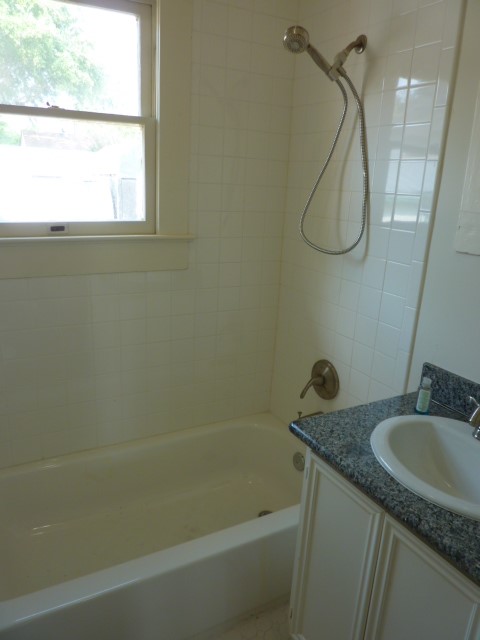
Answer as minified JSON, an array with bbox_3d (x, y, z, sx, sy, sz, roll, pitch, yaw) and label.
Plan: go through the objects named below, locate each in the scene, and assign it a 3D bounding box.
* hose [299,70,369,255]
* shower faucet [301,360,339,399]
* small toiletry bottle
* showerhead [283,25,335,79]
[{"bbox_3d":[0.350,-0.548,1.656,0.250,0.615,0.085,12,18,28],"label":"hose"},{"bbox_3d":[0.320,0.259,1.935,0.095,0.180,0.178,-6,18,-28],"label":"shower faucet"},{"bbox_3d":[0.546,0.225,1.368,0.034,0.109,0.034,11,18,26],"label":"small toiletry bottle"},{"bbox_3d":[0.235,-0.867,1.523,0.223,0.068,0.085,33,-30,-25],"label":"showerhead"}]

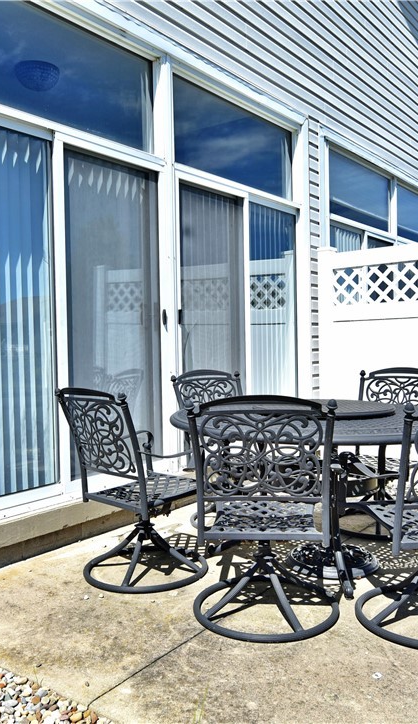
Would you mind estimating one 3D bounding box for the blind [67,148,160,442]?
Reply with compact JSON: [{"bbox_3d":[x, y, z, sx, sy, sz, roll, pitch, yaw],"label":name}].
[{"bbox_3d":[-0.565,-0.294,3.866,0.060,1.922,0.827,0,1,37],"label":"blind"}]

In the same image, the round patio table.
[{"bbox_3d":[0.580,0.630,3.151,1.530,0.750,1.530,-1,1,0],"label":"round patio table"}]

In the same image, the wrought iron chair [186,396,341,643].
[{"bbox_3d":[0.223,0.564,2.576,0.610,0.920,0.640,-1,1,6],"label":"wrought iron chair"}]

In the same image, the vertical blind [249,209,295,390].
[{"bbox_3d":[0.552,-0.348,5.348,0.060,1.915,0.773,0,1,37],"label":"vertical blind"}]

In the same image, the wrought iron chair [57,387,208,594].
[{"bbox_3d":[-0.329,0.565,3.086,0.640,0.920,0.610,-2,2,-44],"label":"wrought iron chair"}]

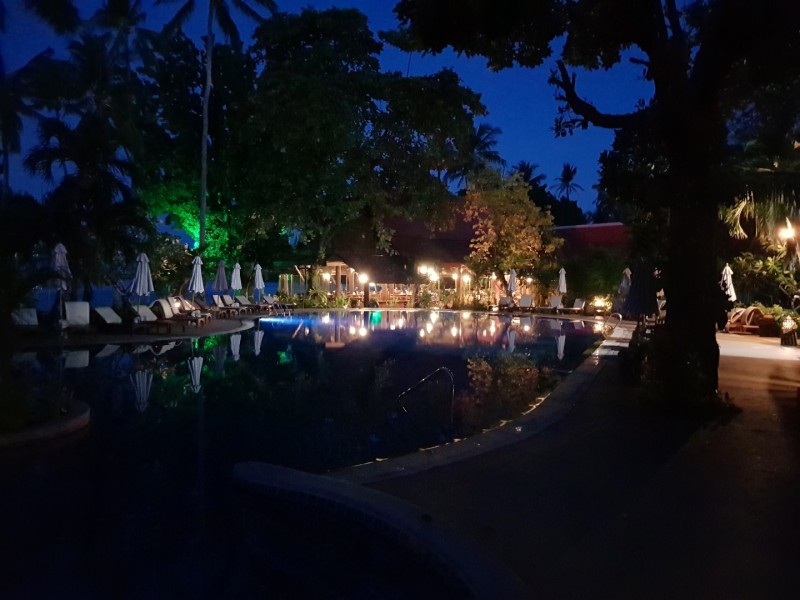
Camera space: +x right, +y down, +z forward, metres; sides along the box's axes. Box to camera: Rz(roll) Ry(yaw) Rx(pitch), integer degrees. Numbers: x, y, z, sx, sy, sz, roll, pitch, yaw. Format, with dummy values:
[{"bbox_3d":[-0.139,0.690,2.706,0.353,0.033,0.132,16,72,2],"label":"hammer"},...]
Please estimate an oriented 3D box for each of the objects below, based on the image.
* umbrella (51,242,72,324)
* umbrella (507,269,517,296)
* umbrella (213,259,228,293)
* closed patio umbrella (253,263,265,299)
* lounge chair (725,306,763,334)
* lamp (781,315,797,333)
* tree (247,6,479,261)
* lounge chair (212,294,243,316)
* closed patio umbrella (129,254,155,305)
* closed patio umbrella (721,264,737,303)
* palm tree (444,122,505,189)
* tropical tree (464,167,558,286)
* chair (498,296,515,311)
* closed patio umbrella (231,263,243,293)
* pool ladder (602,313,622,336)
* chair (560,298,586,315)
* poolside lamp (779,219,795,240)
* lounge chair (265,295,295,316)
[{"bbox_3d":[-9.310,-0.366,16.541,0.650,2.400,0.650,0,2,-29],"label":"umbrella"},{"bbox_3d":[6.650,-0.649,35.641,0.520,2.400,0.520,1,2,11],"label":"umbrella"},{"bbox_3d":[-8.112,-0.582,27.200,0.620,2.350,0.620,1,2,0],"label":"umbrella"},{"bbox_3d":[-7.668,-0.748,32.541,0.600,2.400,0.600,0,2,-13],"label":"closed patio umbrella"},{"bbox_3d":[11.586,0.668,20.186,1.750,0.850,0.700,0,2,-23],"label":"lounge chair"},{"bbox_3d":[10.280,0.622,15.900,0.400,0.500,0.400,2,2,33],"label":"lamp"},{"bbox_3d":[-2.340,-8.683,37.500,14.400,17.600,13.000,1,2,0],"label":"tree"},{"bbox_3d":[-7.195,0.251,25.386,1.800,0.850,0.680,2,2,31],"label":"lounge chair"},{"bbox_3d":[-8.141,-0.287,19.041,0.750,2.400,0.750,0,2,-23],"label":"closed patio umbrella"},{"bbox_3d":[12.321,-0.147,22.641,0.650,2.400,0.650,2,2,29],"label":"closed patio umbrella"},{"bbox_3d":[7.182,-8.888,58.280,6.400,16.500,6.400,1,2,7],"label":"palm tree"},{"bbox_3d":[7.051,-3.865,38.000,6.300,8.600,6.000,1,2,0],"label":"tropical tree"},{"bbox_3d":[6.084,0.153,34.287,0.700,0.780,1.750,1,2,16],"label":"chair"},{"bbox_3d":[-8.392,-0.718,30.900,0.570,2.350,0.570,1,2,0],"label":"closed patio umbrella"},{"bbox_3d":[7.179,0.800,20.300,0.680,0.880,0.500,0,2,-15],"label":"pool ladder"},{"bbox_3d":[9.095,0.338,31.500,0.660,0.750,1.850,2,2,35],"label":"chair"},{"bbox_3d":[10.176,-1.854,15.800,0.380,0.550,0.380,2,2,33],"label":"poolside lamp"},{"bbox_3d":[-6.036,0.174,30.100,0.660,0.750,1.850,-1,3,-45],"label":"lounge chair"}]

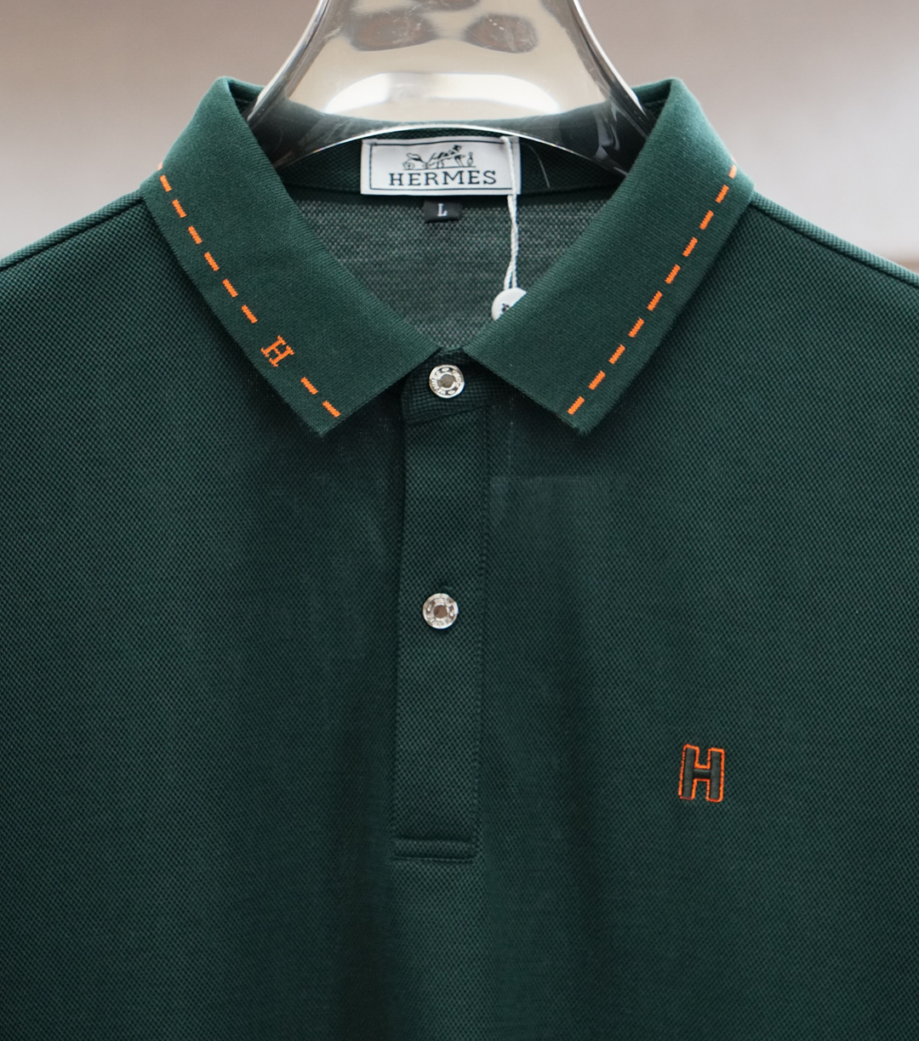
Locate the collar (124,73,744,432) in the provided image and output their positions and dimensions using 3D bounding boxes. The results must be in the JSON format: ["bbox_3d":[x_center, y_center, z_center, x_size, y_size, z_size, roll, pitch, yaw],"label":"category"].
[{"bbox_3d":[-0.005,-0.093,0.902,0.216,0.131,0.090,1,3,0],"label":"collar"}]

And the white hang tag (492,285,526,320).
[{"bbox_3d":[0.019,-0.075,0.905,0.015,0.015,0.003,1,3,0],"label":"white hang tag"}]

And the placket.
[{"bbox_3d":[-0.007,0.029,0.872,0.031,0.172,0.014,1,-2,0],"label":"placket"}]

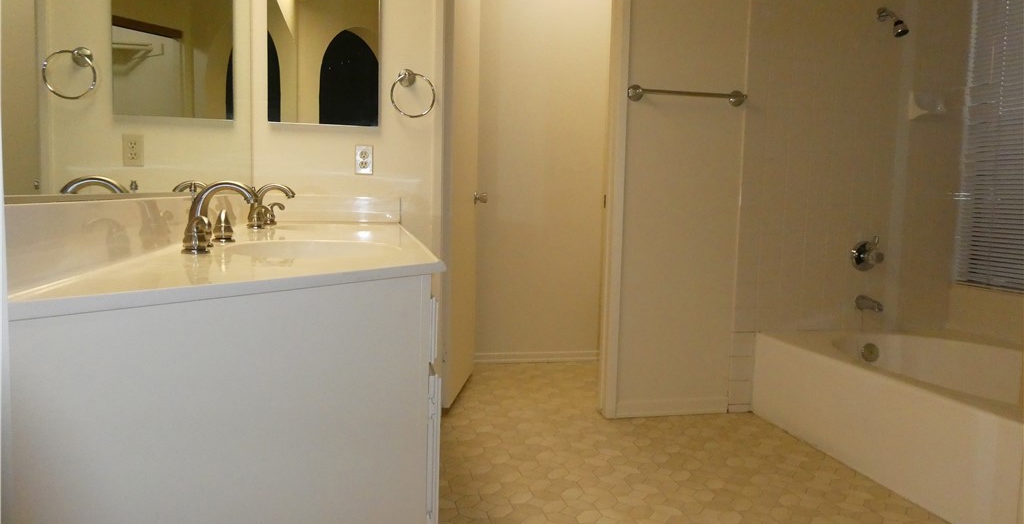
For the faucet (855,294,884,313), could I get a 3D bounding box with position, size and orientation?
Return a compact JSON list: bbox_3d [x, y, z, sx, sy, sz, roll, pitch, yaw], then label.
[{"bbox_3d":[1.613,0.191,3.185,0.062,0.068,0.145,0,5,-11],"label":"faucet"}]

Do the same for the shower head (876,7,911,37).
[{"bbox_3d":[1.655,-1.042,3.072,0.065,0.155,0.165,0,5,-11],"label":"shower head"}]

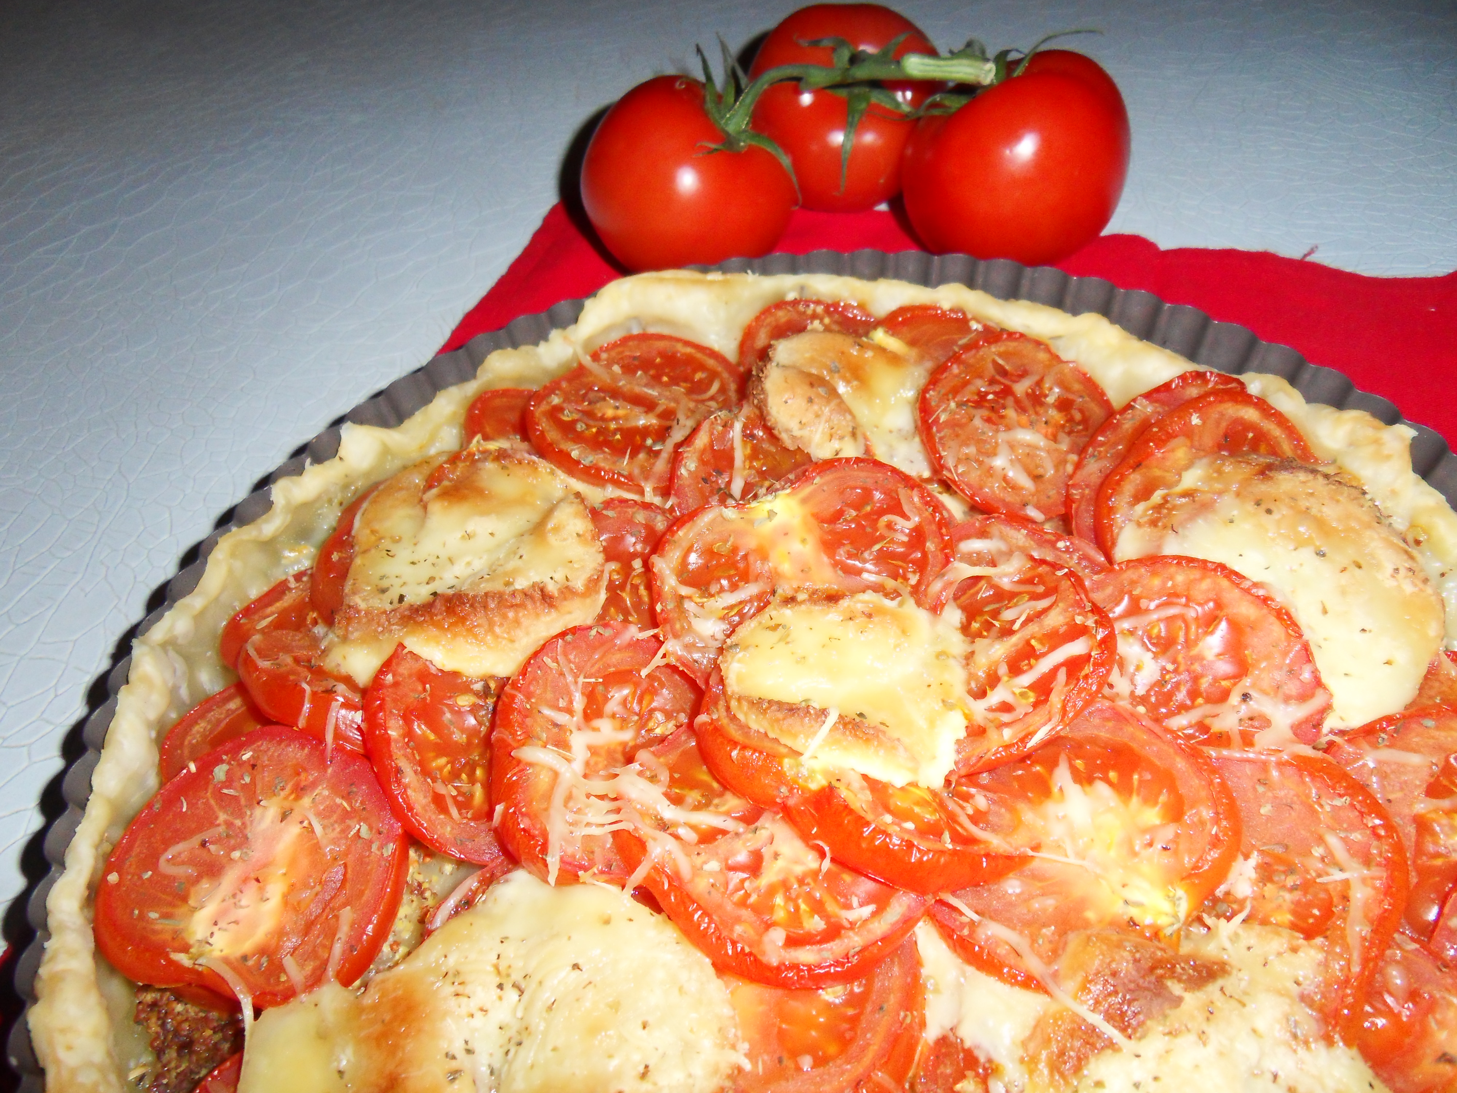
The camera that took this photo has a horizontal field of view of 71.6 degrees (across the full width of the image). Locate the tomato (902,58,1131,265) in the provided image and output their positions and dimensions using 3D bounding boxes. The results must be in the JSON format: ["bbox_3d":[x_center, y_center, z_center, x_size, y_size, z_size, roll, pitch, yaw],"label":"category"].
[{"bbox_3d":[0.086,-0.114,0.302,0.067,0.059,0.067,-30,44,24],"label":"tomato"}]

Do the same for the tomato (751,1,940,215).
[{"bbox_3d":[0.039,-0.145,0.336,0.069,0.058,0.069,-1,79,6],"label":"tomato"}]

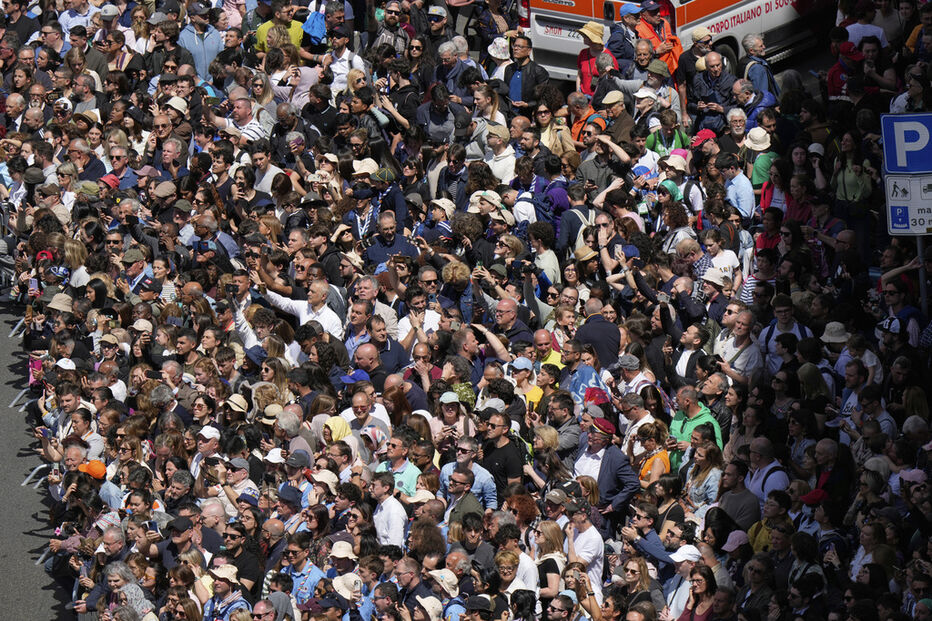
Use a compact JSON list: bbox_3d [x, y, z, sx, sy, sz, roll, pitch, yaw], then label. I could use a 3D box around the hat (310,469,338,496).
[{"bbox_3d":[-1.192,1.441,87.217,0.290,0.150,0.270,20,3,-1],"label":"hat"}]

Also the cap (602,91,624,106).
[{"bbox_3d":[1.470,-2.113,103.183,0.260,0.120,0.190,-28,23,-15],"label":"cap"}]

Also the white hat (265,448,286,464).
[{"bbox_3d":[-1.641,1.253,89.166,0.240,0.140,0.220,-18,22,-38],"label":"white hat"}]

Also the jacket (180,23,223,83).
[{"bbox_3d":[-2.822,-2.726,110.670,0.500,0.650,0.270,1,17,5],"label":"jacket"}]

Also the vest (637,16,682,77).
[{"bbox_3d":[1.926,-2.545,102.605,0.520,0.720,0.360,-13,19,-33],"label":"vest"}]

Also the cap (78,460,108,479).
[{"bbox_3d":[-3.298,1.404,91.415,0.250,0.145,0.180,11,19,12],"label":"cap"}]

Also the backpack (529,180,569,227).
[{"bbox_3d":[0.783,-0.994,97.114,0.210,0.460,0.310,11,22,27],"label":"backpack"}]

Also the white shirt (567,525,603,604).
[{"bbox_3d":[1.048,2.218,90.044,0.310,0.710,0.500,-3,17,-5],"label":"white shirt"}]

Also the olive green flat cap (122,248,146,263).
[{"bbox_3d":[-3.054,-0.506,95.243,0.260,0.120,0.190,-34,31,-31],"label":"olive green flat cap"}]

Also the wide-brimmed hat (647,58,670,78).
[{"bbox_3d":[2.039,-2.543,108.502,0.265,0.145,0.255,15,8,-2],"label":"wide-brimmed hat"}]

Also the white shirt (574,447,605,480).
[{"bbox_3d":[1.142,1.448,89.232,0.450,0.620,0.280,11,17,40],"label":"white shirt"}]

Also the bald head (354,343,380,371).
[{"bbox_3d":[-0.906,0.423,95.188,0.210,0.240,0.165,-25,23,-23],"label":"bald head"}]

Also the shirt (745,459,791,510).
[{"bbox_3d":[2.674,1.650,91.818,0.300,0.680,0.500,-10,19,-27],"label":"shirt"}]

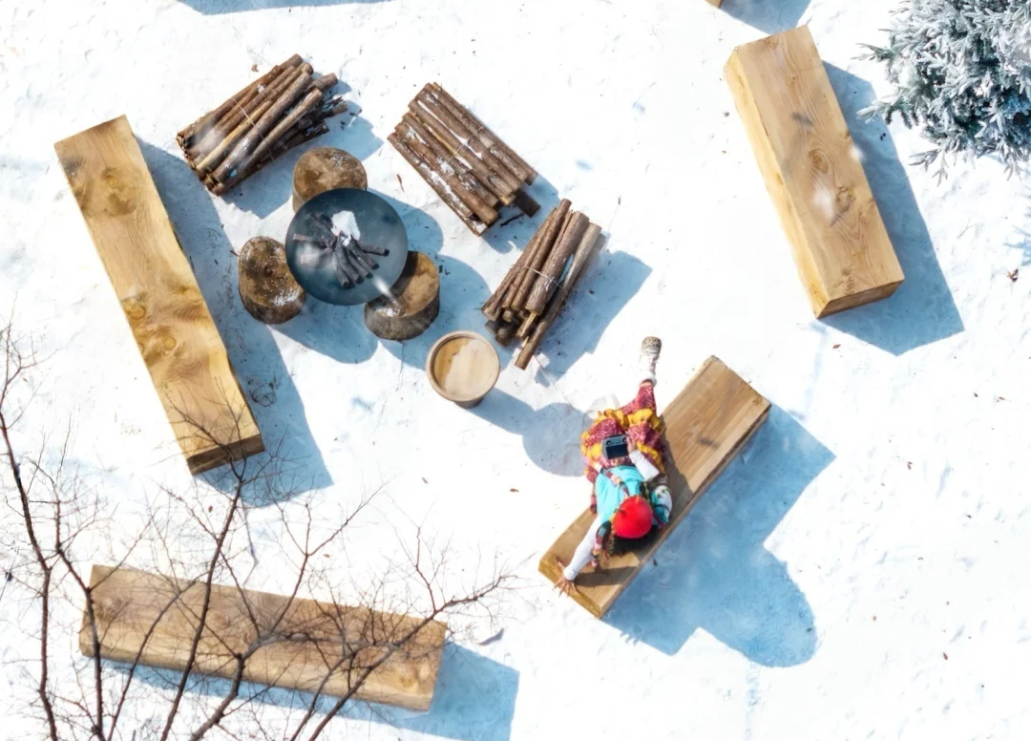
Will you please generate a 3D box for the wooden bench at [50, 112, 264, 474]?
[{"bbox_3d":[-2.319,-0.491,18.052,0.490,0.361,2.311,-22,78,-9],"label":"wooden bench"}]

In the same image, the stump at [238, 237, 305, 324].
[{"bbox_3d":[-1.574,-0.585,18.117,0.454,0.378,0.479,1,75,-3],"label":"stump"}]

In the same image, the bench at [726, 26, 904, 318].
[{"bbox_3d":[1.992,-1.331,18.547,0.507,0.383,1.860,-17,77,-8],"label":"bench"}]

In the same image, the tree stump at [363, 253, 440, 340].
[{"bbox_3d":[-0.744,-0.511,18.133,0.482,0.414,0.482,1,75,-3],"label":"tree stump"}]

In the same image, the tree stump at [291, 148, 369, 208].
[{"bbox_3d":[-1.216,-1.169,18.288,0.486,0.396,0.486,1,75,-3],"label":"tree stump"}]

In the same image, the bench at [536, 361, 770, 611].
[{"bbox_3d":[0.901,0.756,17.924,0.494,0.366,1.736,39,76,7],"label":"bench"}]

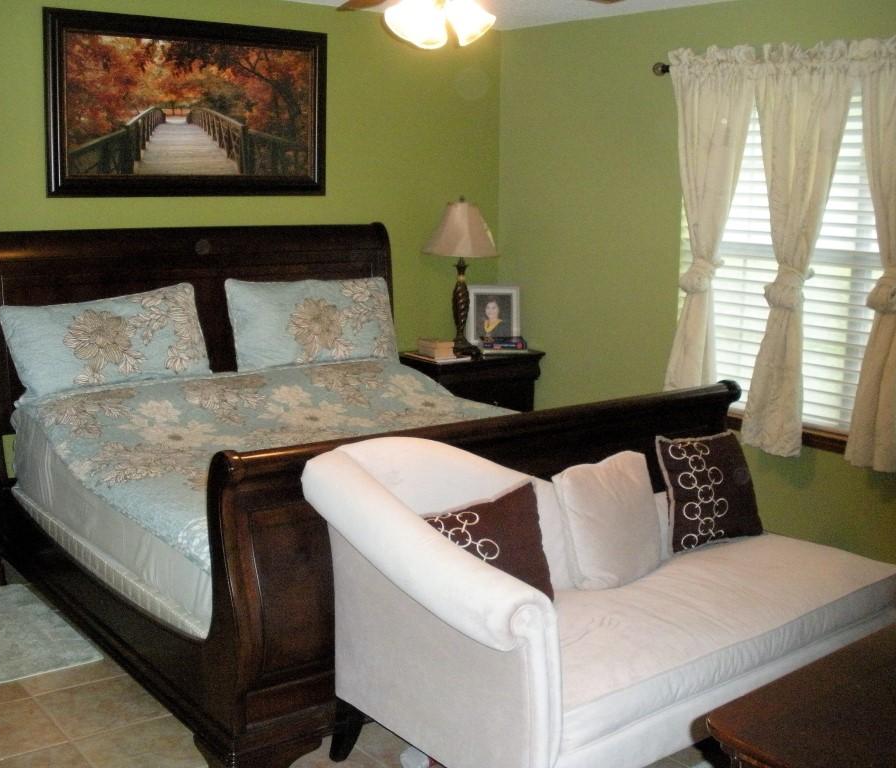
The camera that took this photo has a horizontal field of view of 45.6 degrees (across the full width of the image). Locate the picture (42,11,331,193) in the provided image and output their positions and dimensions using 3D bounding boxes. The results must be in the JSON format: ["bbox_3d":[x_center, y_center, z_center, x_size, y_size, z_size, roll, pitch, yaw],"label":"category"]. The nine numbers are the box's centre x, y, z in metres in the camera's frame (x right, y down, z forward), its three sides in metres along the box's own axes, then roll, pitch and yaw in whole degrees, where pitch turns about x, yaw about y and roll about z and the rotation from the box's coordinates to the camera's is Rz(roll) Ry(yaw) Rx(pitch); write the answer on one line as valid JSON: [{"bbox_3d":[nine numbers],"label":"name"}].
[{"bbox_3d":[-1.150,-1.280,4.960,1.397,0.780,0.051,-7,13,-37],"label":"picture"}]

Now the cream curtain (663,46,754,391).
[{"bbox_3d":[1.182,-0.651,4.958,0.112,1.765,0.469,-7,13,-37],"label":"cream curtain"}]

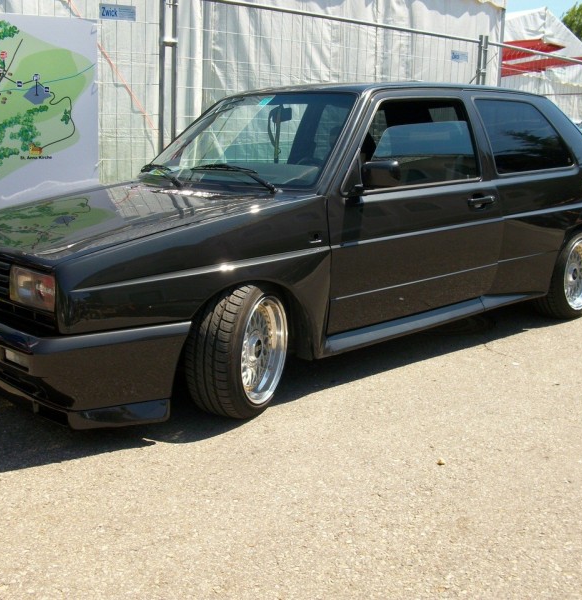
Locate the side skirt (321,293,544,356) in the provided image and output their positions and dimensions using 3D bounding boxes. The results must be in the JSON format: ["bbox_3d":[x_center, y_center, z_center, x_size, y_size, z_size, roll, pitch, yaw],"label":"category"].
[{"bbox_3d":[0.784,0.062,3.986,1.750,0.115,0.130,-11,17,-40],"label":"side skirt"}]

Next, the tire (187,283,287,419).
[{"bbox_3d":[-0.194,0.192,3.203,0.205,0.550,0.550,5,14,23],"label":"tire"}]

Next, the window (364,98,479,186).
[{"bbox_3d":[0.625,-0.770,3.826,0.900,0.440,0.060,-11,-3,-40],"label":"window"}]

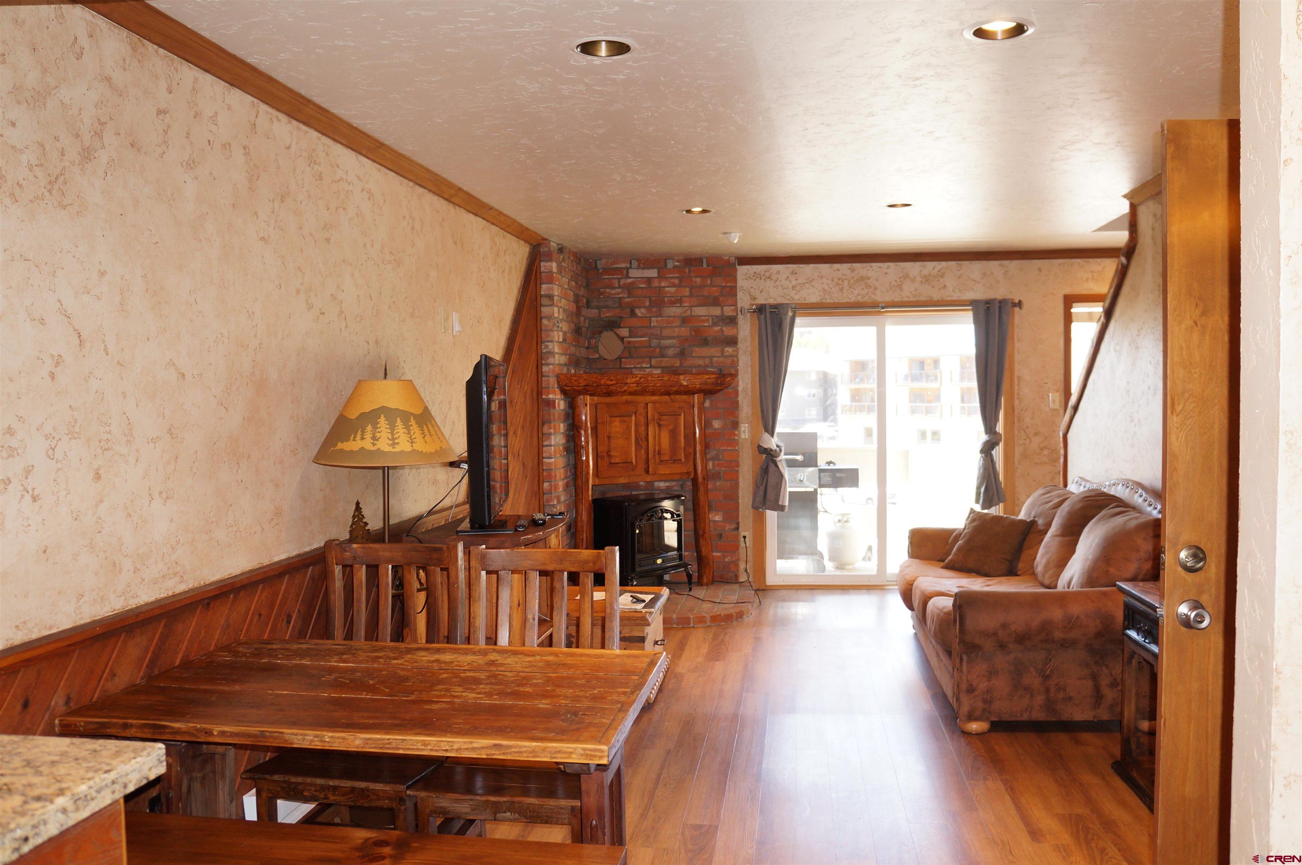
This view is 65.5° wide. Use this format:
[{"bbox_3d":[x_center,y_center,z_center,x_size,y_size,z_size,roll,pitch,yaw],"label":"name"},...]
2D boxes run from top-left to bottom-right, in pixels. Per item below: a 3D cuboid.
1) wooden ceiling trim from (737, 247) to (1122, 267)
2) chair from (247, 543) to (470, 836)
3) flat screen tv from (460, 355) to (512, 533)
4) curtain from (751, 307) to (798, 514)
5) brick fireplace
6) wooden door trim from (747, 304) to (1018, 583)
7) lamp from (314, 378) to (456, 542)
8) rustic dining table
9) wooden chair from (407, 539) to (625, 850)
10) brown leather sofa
[{"bbox_3d":[1.962,-1.238,7.143,2.686,0.063,0.040,-1,2,3],"label":"wooden ceiling trim"},{"bbox_3d":[-0.822,0.840,2.848,0.460,1.010,0.520,0,2,11],"label":"chair"},{"bbox_3d":[-0.682,0.044,4.341,0.220,0.713,0.910,-1,2,-3],"label":"flat screen tv"},{"bbox_3d":[0.873,-0.175,7.175,0.338,1.461,0.120,-1,2,3],"label":"curtain"},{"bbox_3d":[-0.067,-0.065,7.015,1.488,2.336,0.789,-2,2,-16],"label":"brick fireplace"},{"bbox_3d":[1.657,0.108,7.233,1.874,2.036,0.100,-1,2,3],"label":"wooden door trim"},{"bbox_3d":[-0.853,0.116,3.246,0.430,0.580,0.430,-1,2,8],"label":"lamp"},{"bbox_3d":[-0.609,0.976,2.403,1.205,0.770,0.710,0,2,10],"label":"rustic dining table"},{"bbox_3d":[-0.363,0.838,2.740,0.460,1.010,0.520,0,2,11],"label":"wooden chair"},{"bbox_3d":[1.847,0.729,5.062,1.030,0.970,1.920,-1,2,8],"label":"brown leather sofa"}]

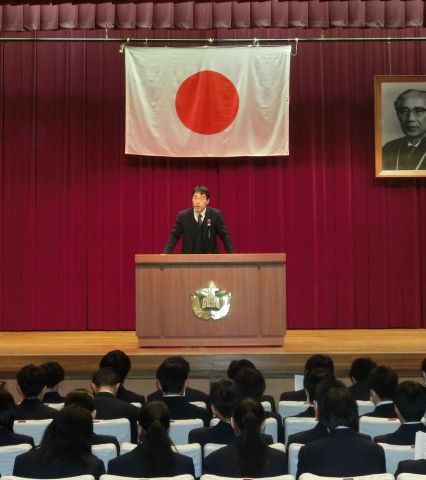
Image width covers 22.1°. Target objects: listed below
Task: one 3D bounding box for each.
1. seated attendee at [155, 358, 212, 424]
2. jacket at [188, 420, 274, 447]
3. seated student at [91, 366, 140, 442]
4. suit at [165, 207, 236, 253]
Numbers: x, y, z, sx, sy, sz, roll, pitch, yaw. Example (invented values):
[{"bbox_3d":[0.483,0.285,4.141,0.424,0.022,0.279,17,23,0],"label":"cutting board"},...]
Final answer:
[{"bbox_3d":[-0.247,1.442,7.602,0.500,1.300,0.780,0,-1,0],"label":"seated attendee"},{"bbox_3d":[0.107,1.377,6.570,0.510,0.600,0.380,0,-1,-3],"label":"jacket"},{"bbox_3d":[-0.720,1.477,7.604,0.500,1.240,0.780,0,-1,0],"label":"seated student"},{"bbox_3d":[-0.139,0.025,11.304,0.750,0.740,0.420,0,-1,4],"label":"suit"}]

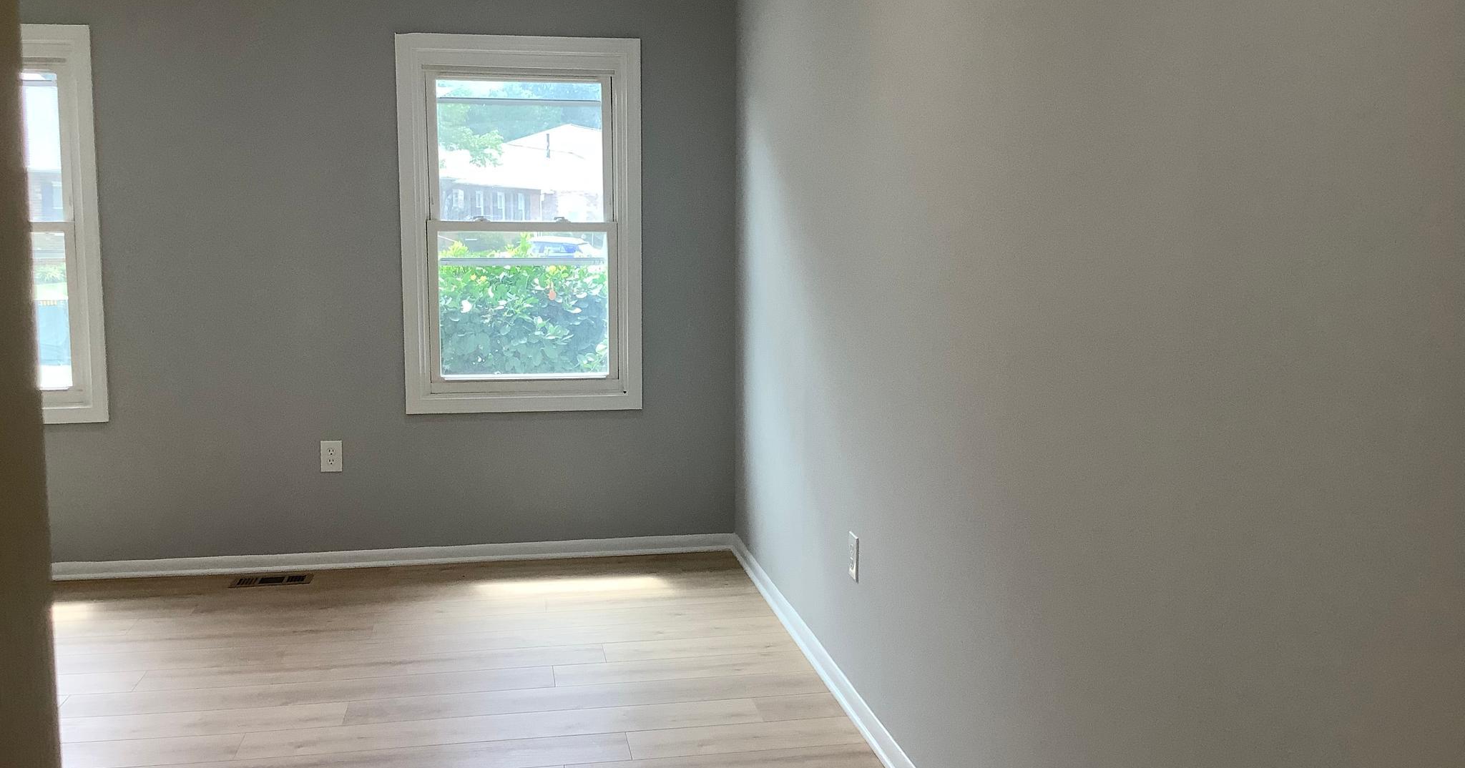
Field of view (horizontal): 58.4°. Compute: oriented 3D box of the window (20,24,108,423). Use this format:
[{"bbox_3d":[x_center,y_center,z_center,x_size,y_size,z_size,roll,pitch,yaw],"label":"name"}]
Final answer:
[{"bbox_3d":[-2.808,-0.574,4.808,0.931,1.454,0.100,-1,7,-10],"label":"window"}]

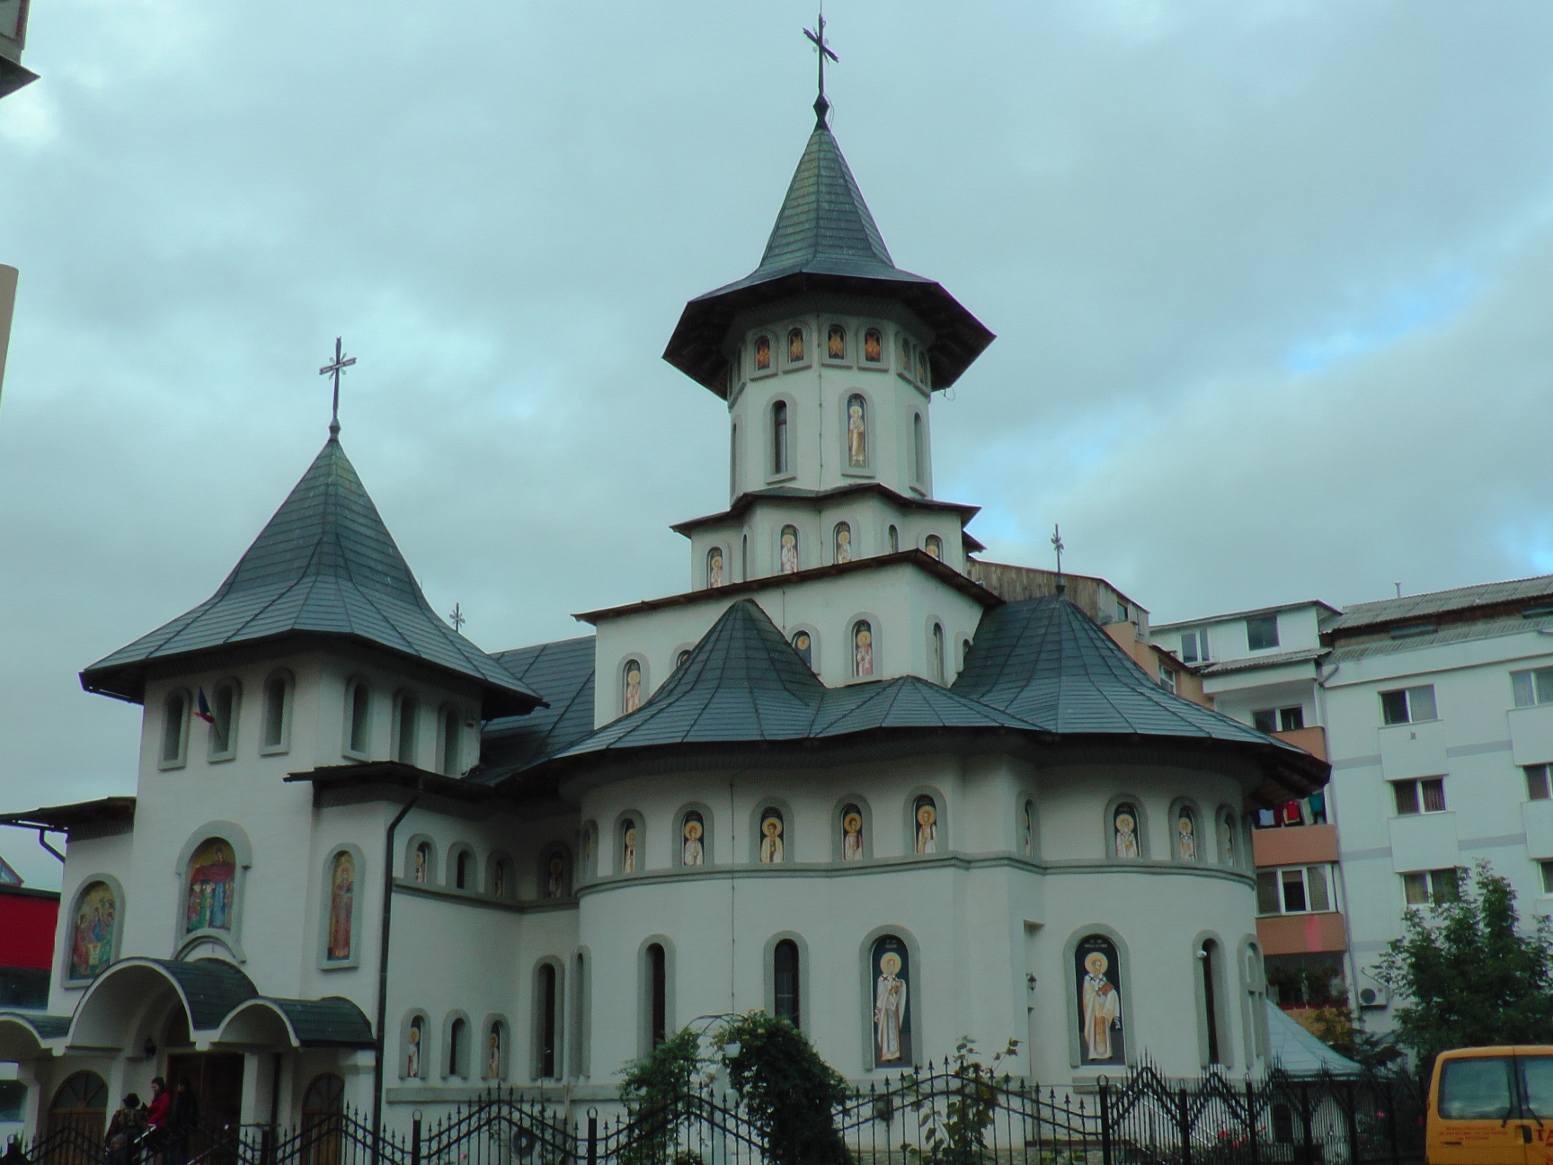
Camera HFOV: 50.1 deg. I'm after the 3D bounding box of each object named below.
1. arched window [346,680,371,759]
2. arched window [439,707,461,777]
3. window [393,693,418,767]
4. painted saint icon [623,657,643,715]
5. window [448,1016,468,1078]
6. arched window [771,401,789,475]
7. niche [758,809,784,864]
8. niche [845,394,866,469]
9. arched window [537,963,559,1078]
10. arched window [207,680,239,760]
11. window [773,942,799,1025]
[{"bbox_3d":[-8.217,2.676,32.622,0.197,1.537,0.650,-11,-20,28],"label":"arched window"},{"bbox_3d":[-6.221,3.021,31.399,0.200,1.349,0.500,-11,-20,28],"label":"arched window"},{"bbox_3d":[-6.838,2.700,30.361,0.200,1.349,0.499,-11,-20,28],"label":"window"},{"bbox_3d":[-2.893,2.105,33.391,0.446,1.123,0.100,-11,-20,29],"label":"painted saint icon"},{"bbox_3d":[-6.055,8.716,31.142,0.217,1.084,0.473,-11,-20,28],"label":"window"},{"bbox_3d":[0.127,-3.171,36.671,0.463,1.773,0.217,-11,-20,28],"label":"arched window"},{"bbox_3d":[-0.069,4.015,26.324,0.388,0.894,0.130,-1,-18,0],"label":"niche"},{"bbox_3d":[1.555,-2.961,32.622,0.439,1.603,0.130,4,-19,-15],"label":"niche"},{"bbox_3d":[-4.442,8.587,32.591,0.473,2.147,0.217,-11,-20,28],"label":"arched window"},{"bbox_3d":[-10.981,2.736,32.992,0.690,1.576,0.197,-11,-20,28],"label":"arched window"},{"bbox_3d":[0.168,7.177,28.329,0.463,2.118,0.217,2,-18,-8],"label":"window"}]

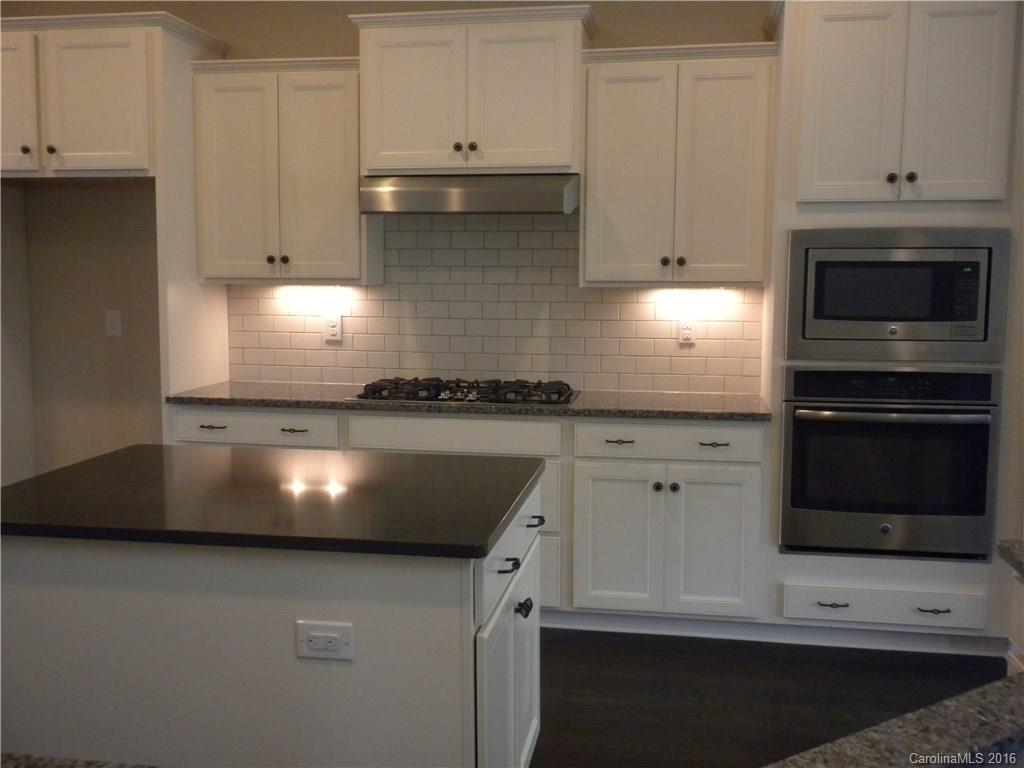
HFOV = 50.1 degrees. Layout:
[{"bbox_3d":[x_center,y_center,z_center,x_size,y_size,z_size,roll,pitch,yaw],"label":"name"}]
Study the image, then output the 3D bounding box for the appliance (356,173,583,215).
[{"bbox_3d":[-0.159,-0.787,4.591,0.907,0.157,0.490,1,6,11],"label":"appliance"}]

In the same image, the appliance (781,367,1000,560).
[{"bbox_3d":[1.427,0.270,4.264,0.755,0.708,0.598,1,6,11],"label":"appliance"}]

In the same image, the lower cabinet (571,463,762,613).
[{"bbox_3d":[0.650,0.573,4.539,0.716,0.595,0.603,1,6,10],"label":"lower cabinet"}]

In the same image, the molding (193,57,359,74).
[{"bbox_3d":[-1.001,-1.341,4.622,0.766,0.052,0.046,1,6,10],"label":"molding"}]

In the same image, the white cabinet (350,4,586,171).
[{"bbox_3d":[-0.144,-1.198,4.628,0.998,0.646,0.405,1,6,10],"label":"white cabinet"}]

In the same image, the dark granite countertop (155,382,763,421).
[{"bbox_3d":[-0.178,0.067,4.643,2.453,0.031,0.648,1,6,10],"label":"dark granite countertop"}]

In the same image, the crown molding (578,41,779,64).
[{"bbox_3d":[0.653,-1.300,4.306,0.763,0.048,0.043,1,6,11],"label":"crown molding"}]

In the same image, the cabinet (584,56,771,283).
[{"bbox_3d":[0.681,-0.855,4.509,0.761,0.907,0.321,1,6,11],"label":"cabinet"}]

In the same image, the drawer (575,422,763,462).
[{"bbox_3d":[0.635,0.200,4.395,0.697,0.125,0.510,1,6,11],"label":"drawer"}]

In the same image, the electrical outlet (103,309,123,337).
[{"bbox_3d":[-1.911,-0.290,5.242,0.077,0.118,0.012,1,6,10],"label":"electrical outlet"}]

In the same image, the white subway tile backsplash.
[{"bbox_3d":[-0.125,-0.368,4.911,2.453,0.778,0.014,1,6,10],"label":"white subway tile backsplash"}]

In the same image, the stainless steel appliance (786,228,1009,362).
[{"bbox_3d":[1.427,-0.341,4.176,0.758,0.478,0.490,1,6,11],"label":"stainless steel appliance"}]

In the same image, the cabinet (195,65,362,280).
[{"bbox_3d":[-0.969,-0.911,4.844,0.761,0.924,0.331,1,6,10],"label":"cabinet"}]

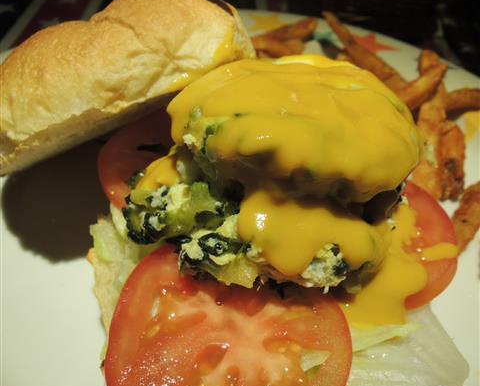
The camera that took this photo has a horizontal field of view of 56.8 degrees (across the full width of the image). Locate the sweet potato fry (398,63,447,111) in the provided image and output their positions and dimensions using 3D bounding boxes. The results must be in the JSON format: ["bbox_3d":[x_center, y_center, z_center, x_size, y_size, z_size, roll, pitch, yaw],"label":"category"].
[{"bbox_3d":[0.091,-0.050,0.228,0.041,0.009,0.009,-42,59,-14],"label":"sweet potato fry"}]

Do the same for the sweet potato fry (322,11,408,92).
[{"bbox_3d":[0.074,-0.082,0.261,0.011,0.010,0.068,-26,65,-27],"label":"sweet potato fry"}]

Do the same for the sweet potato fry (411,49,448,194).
[{"bbox_3d":[0.096,-0.040,0.225,0.012,0.011,0.100,13,52,8],"label":"sweet potato fry"}]

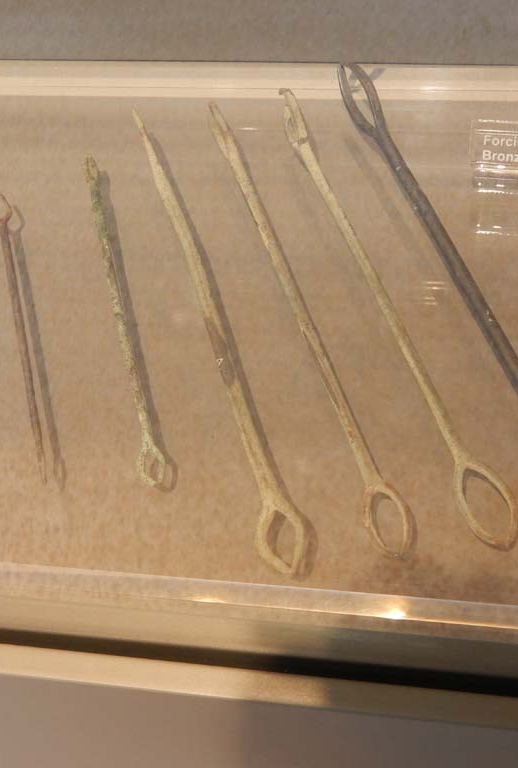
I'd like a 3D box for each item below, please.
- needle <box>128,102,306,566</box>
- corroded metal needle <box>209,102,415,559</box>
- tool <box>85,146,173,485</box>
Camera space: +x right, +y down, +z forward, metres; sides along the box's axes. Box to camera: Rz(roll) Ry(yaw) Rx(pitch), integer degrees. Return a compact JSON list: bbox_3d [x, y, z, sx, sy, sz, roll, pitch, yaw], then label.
[{"bbox_3d":[-0.017,-0.024,0.425,0.015,0.008,0.192,-19,60,-2],"label":"needle"},{"bbox_3d":[0.011,-0.026,0.423,0.013,0.007,0.188,-19,60,-2],"label":"corroded metal needle"},{"bbox_3d":[-0.046,-0.025,0.432,0.008,0.006,0.136,-15,60,0],"label":"tool"}]

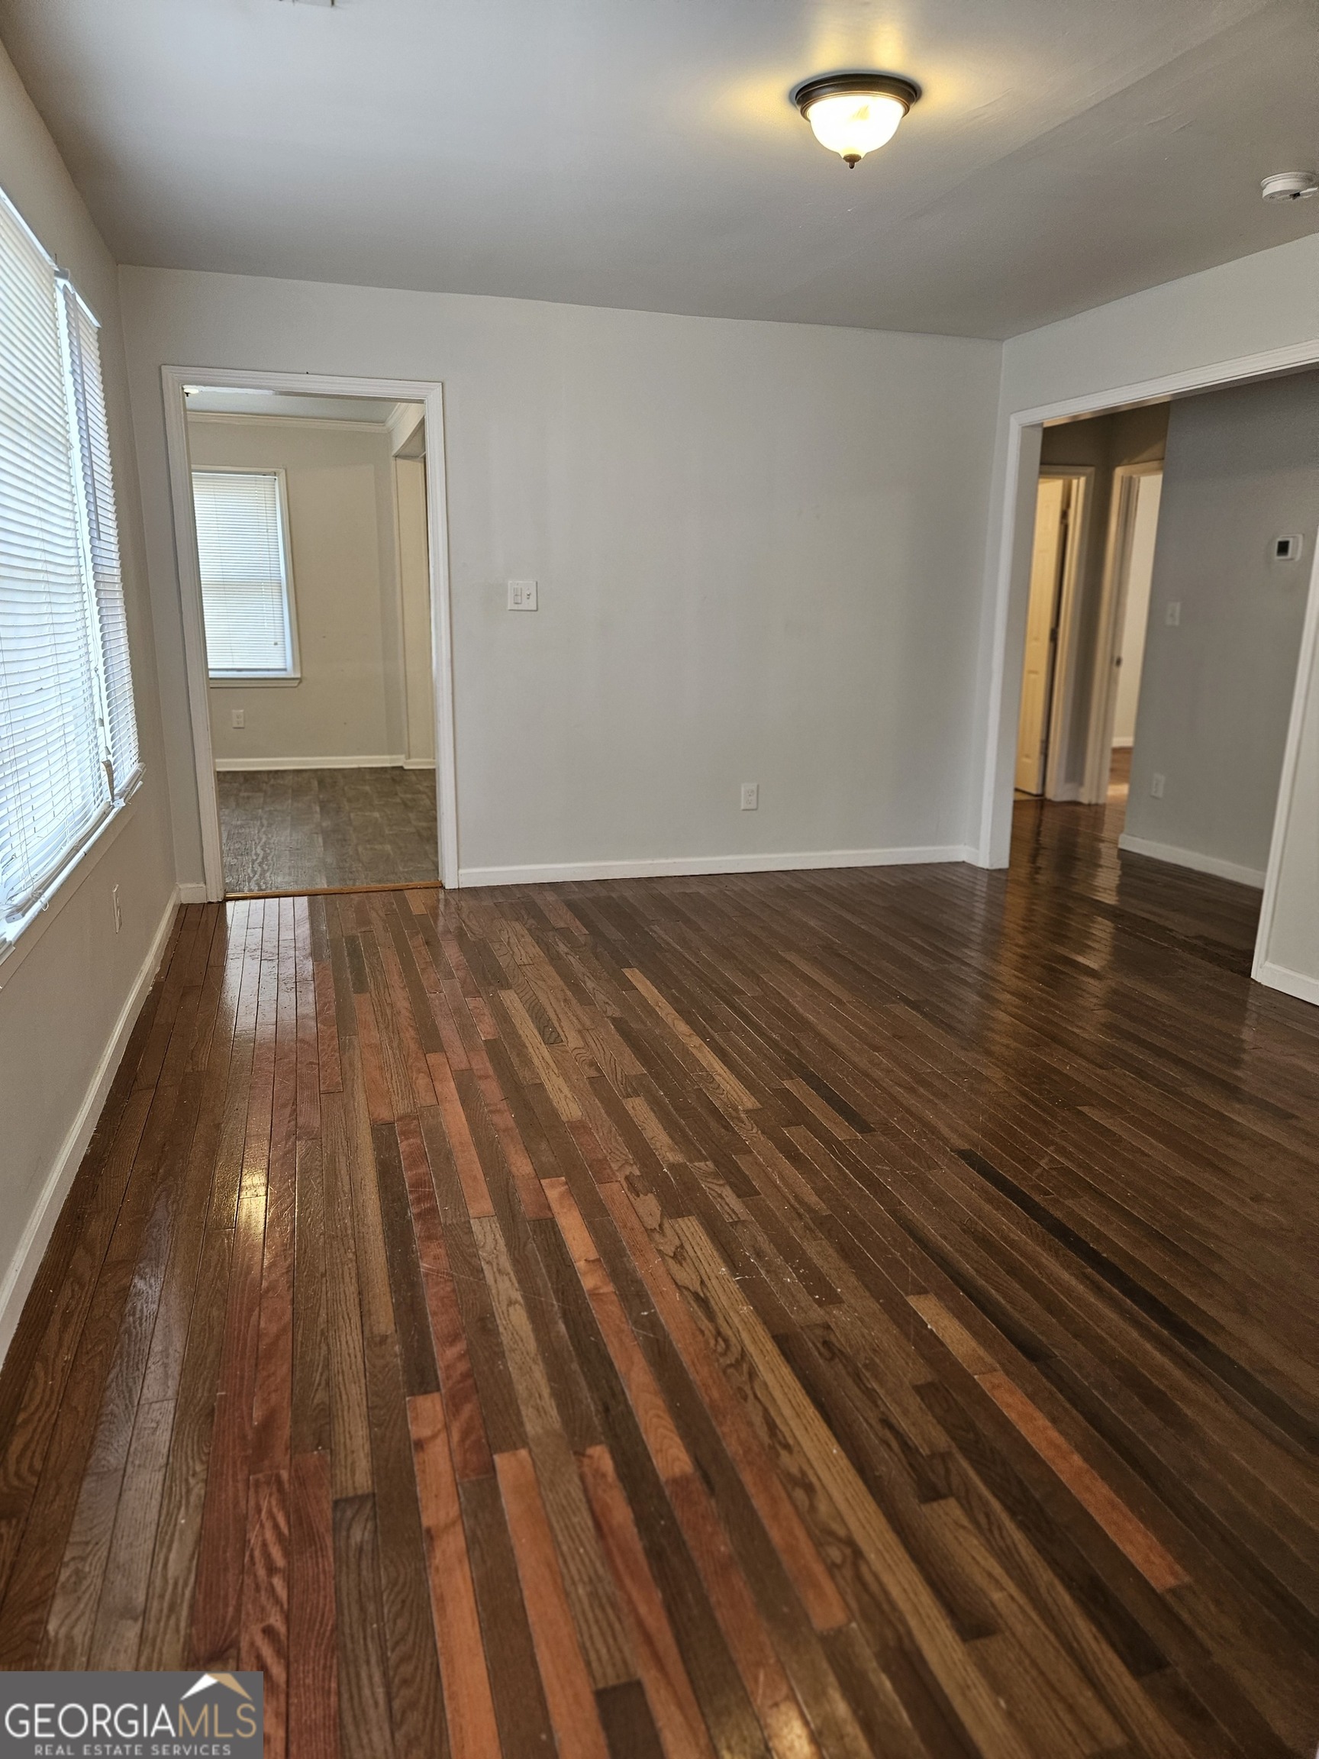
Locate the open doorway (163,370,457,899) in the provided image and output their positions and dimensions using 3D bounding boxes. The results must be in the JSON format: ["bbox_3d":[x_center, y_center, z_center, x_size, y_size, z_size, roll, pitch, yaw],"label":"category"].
[{"bbox_3d":[-1.396,-0.959,4.838,1.044,2.084,0.140,-3,14,-16],"label":"open doorway"}]

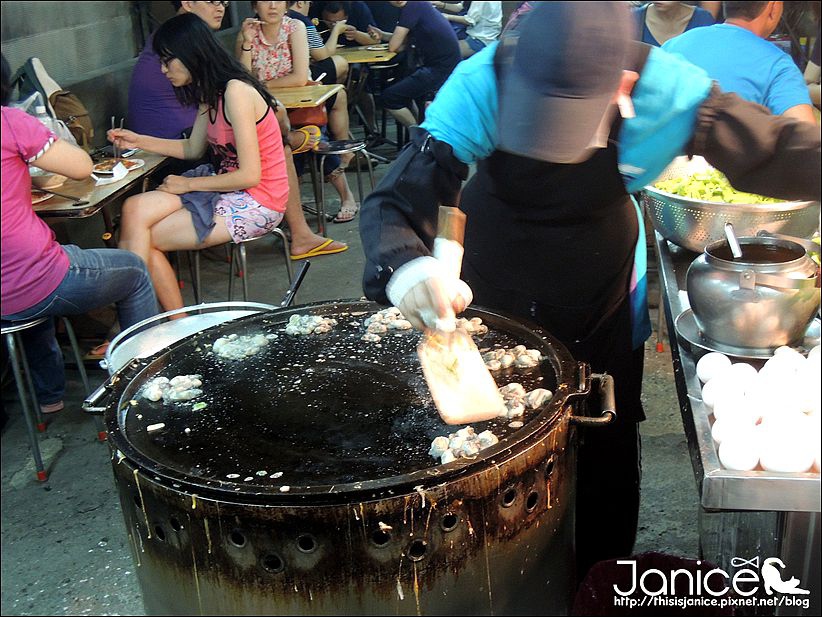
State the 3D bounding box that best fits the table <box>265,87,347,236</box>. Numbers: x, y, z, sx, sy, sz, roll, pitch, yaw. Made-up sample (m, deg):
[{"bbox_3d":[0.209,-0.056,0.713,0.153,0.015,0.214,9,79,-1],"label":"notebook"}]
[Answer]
[{"bbox_3d":[-0.742,-0.742,5.435,0.780,0.640,0.640,-2,20,10],"label":"table"}]

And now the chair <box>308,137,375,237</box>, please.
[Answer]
[{"bbox_3d":[-0.339,-0.574,5.135,0.310,0.460,0.310,-5,20,2],"label":"chair"}]

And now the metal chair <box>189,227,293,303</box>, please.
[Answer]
[{"bbox_3d":[-0.600,-0.079,3.847,0.310,0.460,0.310,-11,21,-15],"label":"metal chair"}]

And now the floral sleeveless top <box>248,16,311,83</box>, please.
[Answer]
[{"bbox_3d":[-0.688,-1.326,5.659,0.360,0.450,0.240,-6,20,-1],"label":"floral sleeveless top"}]

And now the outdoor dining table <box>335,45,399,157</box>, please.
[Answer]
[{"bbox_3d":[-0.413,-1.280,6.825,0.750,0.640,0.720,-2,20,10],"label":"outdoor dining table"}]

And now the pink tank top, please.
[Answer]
[{"bbox_3d":[-0.552,-0.517,3.601,0.250,0.460,0.340,-11,21,-15],"label":"pink tank top"}]

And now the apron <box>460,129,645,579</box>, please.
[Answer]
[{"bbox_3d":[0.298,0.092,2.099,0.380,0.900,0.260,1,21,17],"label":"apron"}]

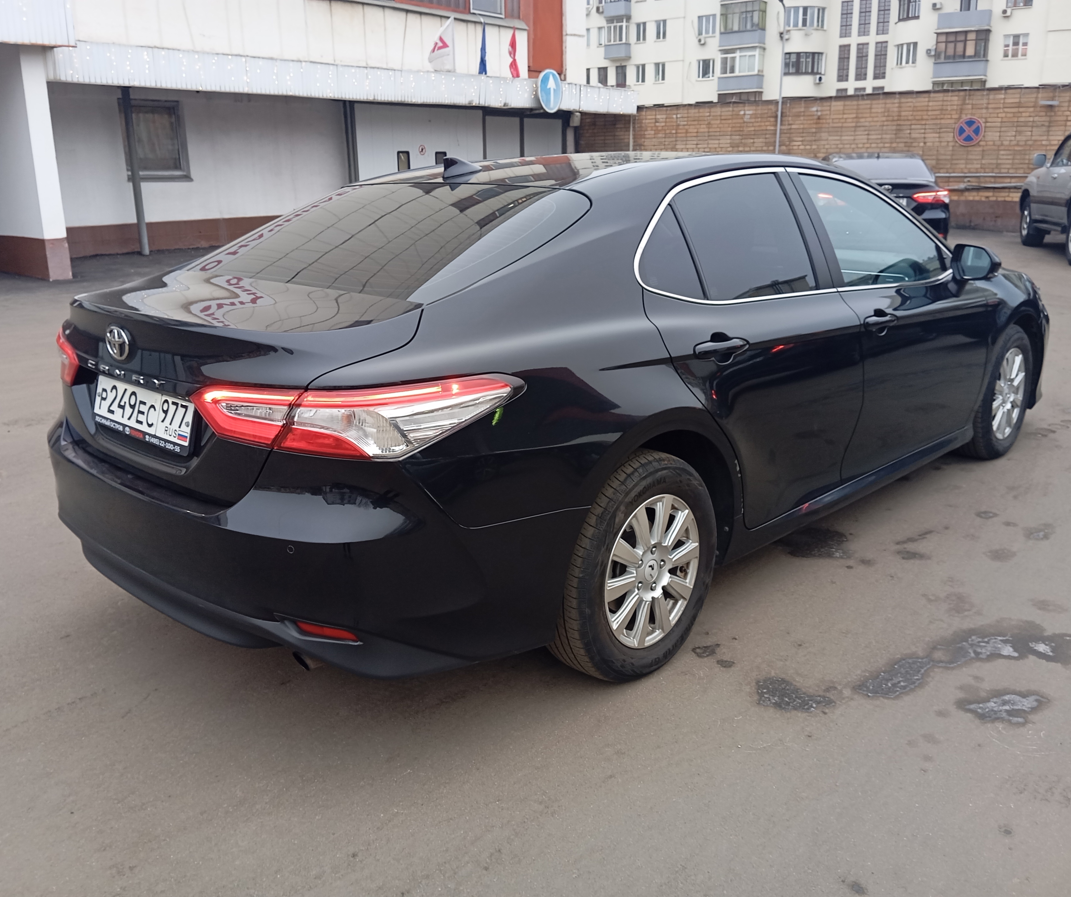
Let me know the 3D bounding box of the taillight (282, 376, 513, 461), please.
[{"bbox_3d":[-0.293,-0.079,2.065,0.310,0.150,0.440,13,21,42],"label":"taillight"}]

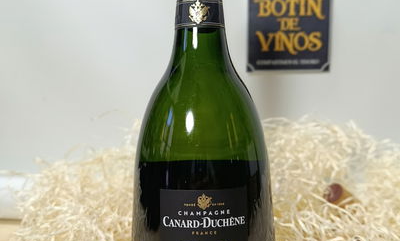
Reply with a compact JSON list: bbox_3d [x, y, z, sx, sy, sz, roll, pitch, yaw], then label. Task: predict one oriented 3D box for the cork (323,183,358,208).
[{"bbox_3d":[0.170,0.092,0.415,0.045,0.024,0.024,28,-14,-31],"label":"cork"}]

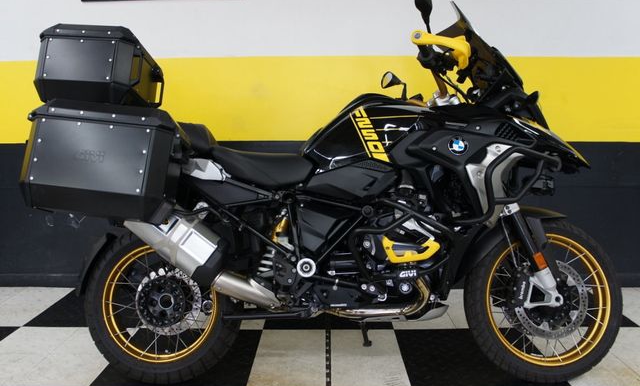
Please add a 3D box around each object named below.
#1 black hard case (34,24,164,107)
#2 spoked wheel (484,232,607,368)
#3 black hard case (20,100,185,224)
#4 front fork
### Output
[{"bbox_3d":[-0.868,-0.485,2.007,0.375,0.285,0.430,3,-2,1],"label":"black hard case"},{"bbox_3d":[0.887,0.415,1.939,0.505,0.505,0.120,0,-2,1],"label":"spoked wheel"},{"bbox_3d":[-0.699,-0.103,1.625,0.475,0.355,0.250,5,-2,1],"label":"black hard case"},{"bbox_3d":[0.819,0.241,1.916,0.230,0.380,0.250,0,-2,1],"label":"front fork"}]

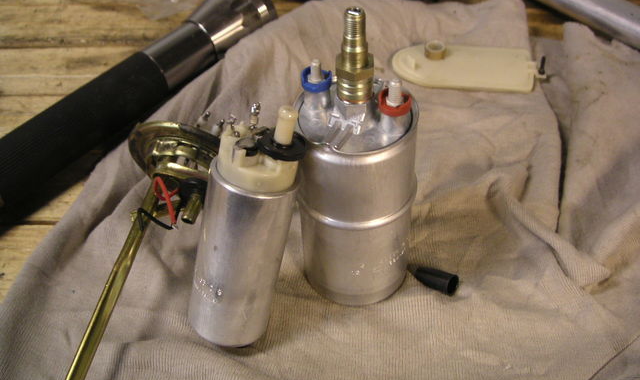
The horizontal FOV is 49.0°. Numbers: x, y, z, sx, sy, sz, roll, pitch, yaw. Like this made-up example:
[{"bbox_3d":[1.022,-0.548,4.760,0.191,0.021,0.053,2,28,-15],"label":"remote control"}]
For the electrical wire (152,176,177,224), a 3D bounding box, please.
[{"bbox_3d":[-0.094,0.006,0.424,0.015,0.026,0.018,-3,44,0],"label":"electrical wire"}]

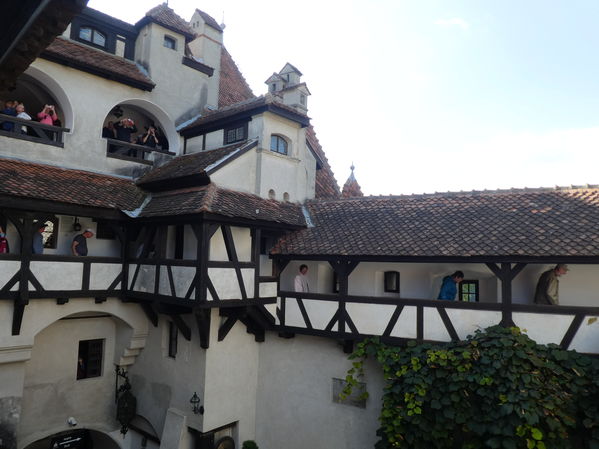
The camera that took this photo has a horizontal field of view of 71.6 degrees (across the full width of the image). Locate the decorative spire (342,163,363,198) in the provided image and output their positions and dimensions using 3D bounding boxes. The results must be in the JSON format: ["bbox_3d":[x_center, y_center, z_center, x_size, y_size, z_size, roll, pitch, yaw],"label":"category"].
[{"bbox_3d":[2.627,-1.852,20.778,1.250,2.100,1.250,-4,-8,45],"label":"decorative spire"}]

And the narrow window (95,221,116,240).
[{"bbox_3d":[-6.198,0.170,13.293,0.150,0.622,0.632,-4,-8,45],"label":"narrow window"}]

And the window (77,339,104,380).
[{"bbox_3d":[-6.456,4.134,12.791,0.200,1.191,0.763,-4,-8,45],"label":"window"}]

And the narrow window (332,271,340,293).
[{"bbox_3d":[1.158,1.660,12.065,0.407,0.642,0.120,-1,-7,26],"label":"narrow window"}]

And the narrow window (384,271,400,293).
[{"bbox_3d":[2.545,1.582,11.397,0.440,0.590,0.120,-1,-7,26],"label":"narrow window"}]

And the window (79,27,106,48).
[{"bbox_3d":[-7.233,-6.599,14.546,0.150,0.499,0.875,-4,-8,45],"label":"window"}]

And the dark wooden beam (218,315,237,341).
[{"bbox_3d":[-1.742,2.497,10.024,0.160,0.758,0.160,8,32,-47],"label":"dark wooden beam"}]

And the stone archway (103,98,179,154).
[{"bbox_3d":[-5.594,-3.410,14.554,0.700,1.730,2.660,-4,-8,45],"label":"stone archway"}]

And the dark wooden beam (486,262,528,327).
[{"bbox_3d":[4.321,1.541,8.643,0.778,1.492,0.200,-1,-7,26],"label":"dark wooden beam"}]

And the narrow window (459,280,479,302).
[{"bbox_3d":[4.295,1.735,10.524,0.468,0.627,0.120,-1,-7,26],"label":"narrow window"}]

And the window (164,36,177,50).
[{"bbox_3d":[-4.764,-6.629,15.249,0.170,0.431,0.463,-4,-8,45],"label":"window"}]

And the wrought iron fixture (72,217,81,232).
[{"bbox_3d":[-6.561,0.015,12.215,0.240,0.450,0.240,-4,-8,45],"label":"wrought iron fixture"}]

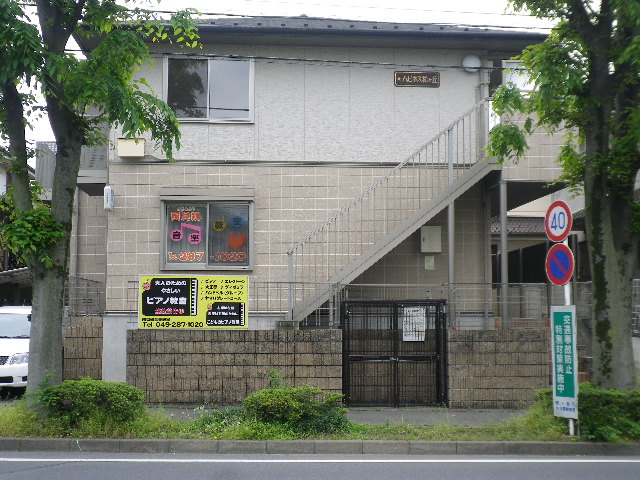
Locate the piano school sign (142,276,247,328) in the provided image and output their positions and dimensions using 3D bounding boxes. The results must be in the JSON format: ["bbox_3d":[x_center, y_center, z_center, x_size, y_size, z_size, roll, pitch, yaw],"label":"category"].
[{"bbox_3d":[-2.054,1.027,14.249,1.772,0.869,0.050,0,-5,-2],"label":"piano school sign"}]

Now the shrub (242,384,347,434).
[{"bbox_3d":[-0.304,2.246,11.607,1.400,0.620,0.980,0,-5,-2],"label":"shrub"}]

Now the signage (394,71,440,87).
[{"bbox_3d":[1.916,-3.151,17.061,0.895,0.294,0.050,0,-5,-2],"label":"signage"}]

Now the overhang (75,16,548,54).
[{"bbox_3d":[-0.128,-4.002,16.772,8.950,0.450,0.850,0,-5,-2],"label":"overhang"}]

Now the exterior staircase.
[{"bbox_3d":[1.321,-0.532,16.293,3.892,4.115,0.950,0,-4,-4],"label":"exterior staircase"}]

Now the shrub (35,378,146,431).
[{"bbox_3d":[-2.975,2.195,11.477,1.400,0.640,1.000,0,-5,-2],"label":"shrub"}]

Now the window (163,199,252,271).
[{"bbox_3d":[-2.152,-0.085,16.682,1.747,1.344,0.130,0,-5,-2],"label":"window"}]

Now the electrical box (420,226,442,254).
[{"bbox_3d":[2.154,-0.004,16.758,0.364,0.496,0.180,0,-5,-2],"label":"electrical box"}]

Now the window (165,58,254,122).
[{"bbox_3d":[-2.148,-2.912,16.909,1.726,1.261,0.120,0,-5,-2],"label":"window"}]

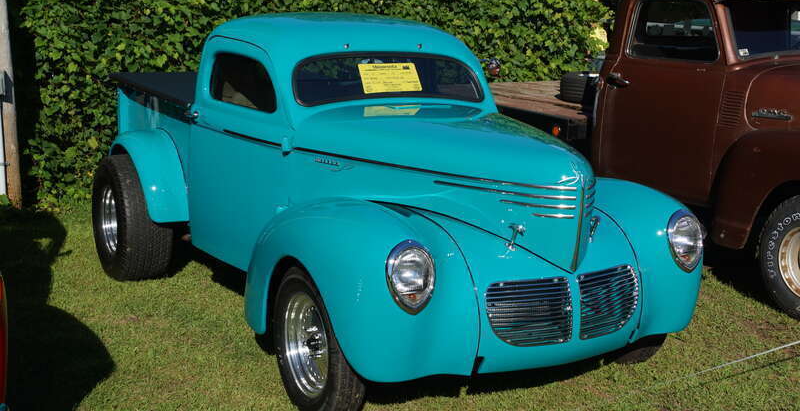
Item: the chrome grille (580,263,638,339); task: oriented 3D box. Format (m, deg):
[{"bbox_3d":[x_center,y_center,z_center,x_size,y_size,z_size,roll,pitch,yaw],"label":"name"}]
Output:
[{"bbox_3d":[0.778,0.361,3.811,0.342,0.232,0.060,-8,7,-40],"label":"chrome grille"}]

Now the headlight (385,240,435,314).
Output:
[{"bbox_3d":[0.043,0.251,3.454,0.195,0.258,0.110,-5,11,-25],"label":"headlight"}]

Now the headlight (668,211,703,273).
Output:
[{"bbox_3d":[1.167,0.150,4.058,0.195,0.258,0.110,-6,12,-31],"label":"headlight"}]

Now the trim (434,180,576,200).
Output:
[{"bbox_3d":[0.368,-0.056,3.742,0.602,0.018,0.072,7,12,34],"label":"trim"}]

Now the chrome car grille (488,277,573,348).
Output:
[{"bbox_3d":[0.467,0.397,3.644,0.335,0.250,0.050,-5,2,-18],"label":"chrome car grille"}]

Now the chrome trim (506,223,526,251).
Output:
[{"bbox_3d":[0.430,0.123,3.683,0.065,0.105,0.045,5,11,24],"label":"chrome trim"}]

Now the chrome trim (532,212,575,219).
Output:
[{"bbox_3d":[0.554,0.038,3.623,0.152,0.016,0.027,5,11,15],"label":"chrome trim"}]

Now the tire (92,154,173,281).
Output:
[{"bbox_3d":[-1.627,0.079,6.130,0.340,0.770,0.770,-5,12,-28],"label":"tire"}]

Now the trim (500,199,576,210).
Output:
[{"bbox_3d":[0.496,-0.004,3.650,0.287,0.016,0.047,6,12,24],"label":"trim"}]

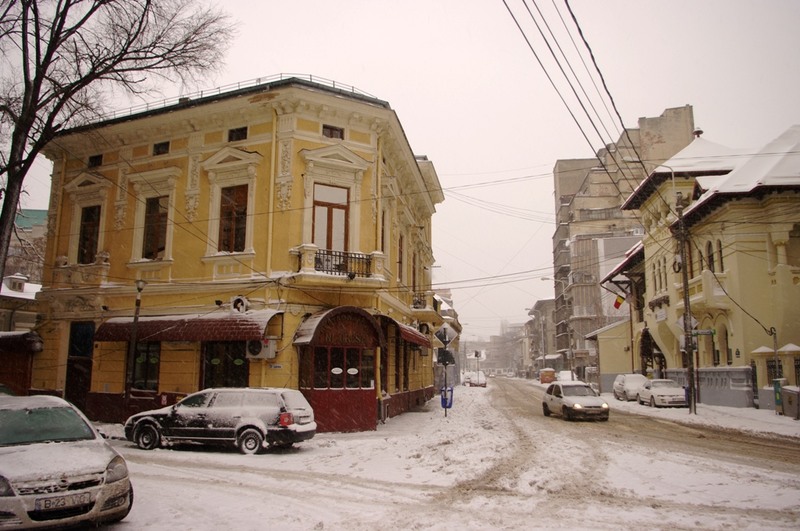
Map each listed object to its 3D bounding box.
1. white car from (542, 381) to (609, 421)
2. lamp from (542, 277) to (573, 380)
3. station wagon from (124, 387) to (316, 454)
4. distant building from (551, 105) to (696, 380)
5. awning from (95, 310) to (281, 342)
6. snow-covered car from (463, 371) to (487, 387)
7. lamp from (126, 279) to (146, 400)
[{"bbox_3d":[7.244,5.608,24.817,1.620,1.430,3.750,1,-10,-4],"label":"white car"},{"bbox_3d":[16.053,6.802,60.745,2.800,11.200,0.400,-1,-10,9],"label":"lamp"},{"bbox_3d":[-4.530,3.903,15.305,4.670,1.500,1.760,-2,-10,13],"label":"station wagon"},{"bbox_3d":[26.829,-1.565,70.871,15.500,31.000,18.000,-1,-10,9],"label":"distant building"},{"bbox_3d":[-7.100,2.050,19.600,7.300,0.900,0.800,-4,-11,24],"label":"awning"},{"bbox_3d":[8.104,12.038,62.372,1.750,1.500,4.200,-1,-10,10],"label":"snow-covered car"},{"bbox_3d":[-7.899,2.660,17.797,0.360,4.480,0.360,0,-10,0],"label":"lamp"}]

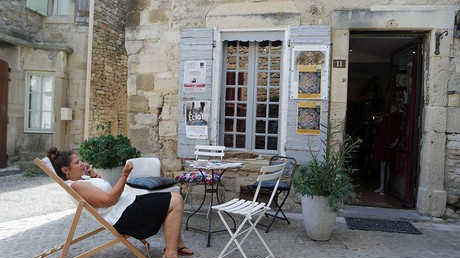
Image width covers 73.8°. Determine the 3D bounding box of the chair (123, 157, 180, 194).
[{"bbox_3d":[-0.857,0.683,3.356,0.500,0.770,0.460,1,-1,34],"label":"chair"}]

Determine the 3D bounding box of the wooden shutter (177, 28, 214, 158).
[{"bbox_3d":[-0.475,-0.490,4.220,0.480,1.800,0.045,2,-1,10],"label":"wooden shutter"}]

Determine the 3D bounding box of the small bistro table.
[{"bbox_3d":[-0.173,0.727,3.136,0.610,0.725,0.610,2,-1,10],"label":"small bistro table"}]

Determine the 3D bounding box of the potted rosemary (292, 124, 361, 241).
[{"bbox_3d":[1.004,0.543,3.270,0.680,1.170,0.640,2,-1,10],"label":"potted rosemary"}]

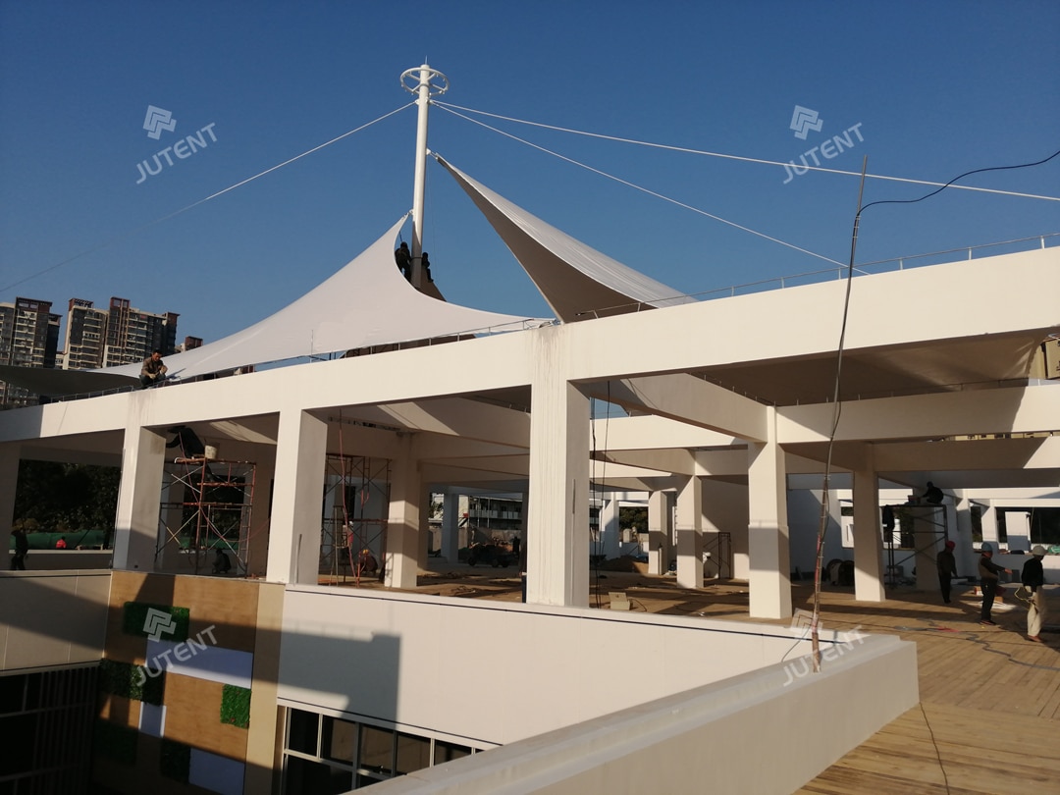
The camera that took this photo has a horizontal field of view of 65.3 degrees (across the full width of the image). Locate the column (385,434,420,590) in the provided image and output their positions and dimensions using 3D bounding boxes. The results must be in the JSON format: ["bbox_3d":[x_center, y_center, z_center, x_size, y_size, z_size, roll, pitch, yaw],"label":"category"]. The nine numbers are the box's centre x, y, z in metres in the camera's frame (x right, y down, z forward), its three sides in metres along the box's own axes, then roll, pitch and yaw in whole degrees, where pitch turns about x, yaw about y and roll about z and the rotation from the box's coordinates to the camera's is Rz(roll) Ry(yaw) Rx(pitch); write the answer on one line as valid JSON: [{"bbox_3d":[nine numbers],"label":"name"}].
[{"bbox_3d":[-3.772,3.538,24.816,0.634,4.242,0.634,-6,-12,36],"label":"column"}]

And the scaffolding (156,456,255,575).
[{"bbox_3d":[-7.482,2.982,18.792,1.800,3.000,1.300,-6,-12,36],"label":"scaffolding"}]

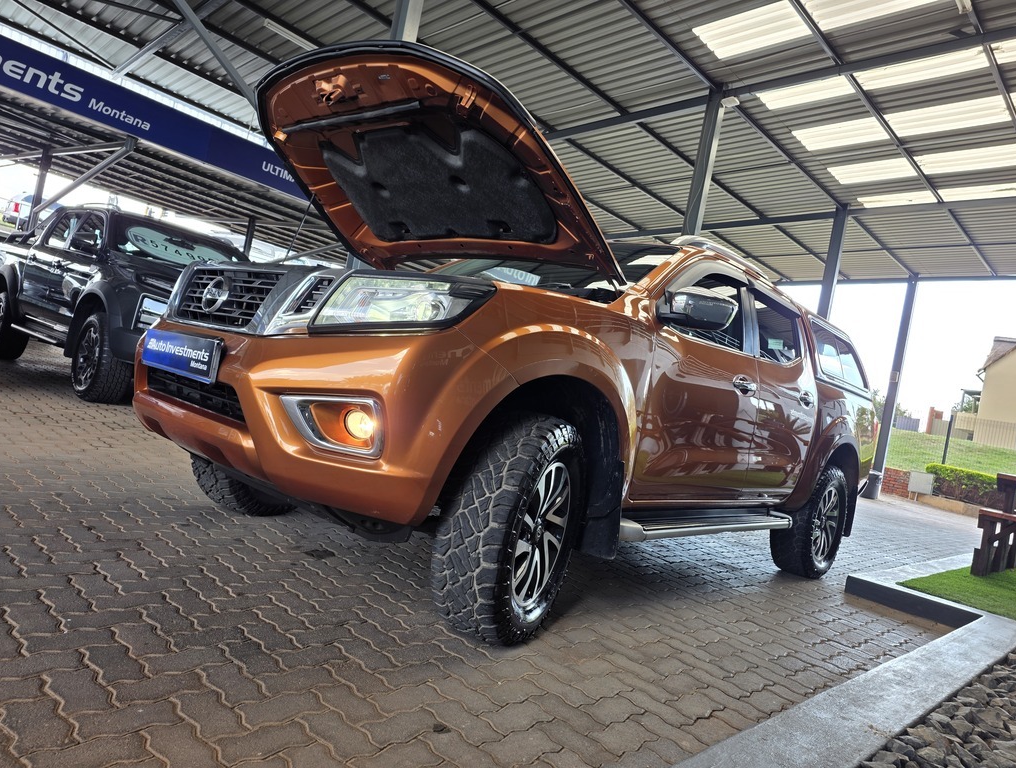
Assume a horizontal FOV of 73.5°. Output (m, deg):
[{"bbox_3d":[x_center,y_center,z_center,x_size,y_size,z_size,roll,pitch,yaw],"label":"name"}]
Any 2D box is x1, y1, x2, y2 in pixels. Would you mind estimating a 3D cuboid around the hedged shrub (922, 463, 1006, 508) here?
[{"bbox_3d":[11.853,2.660,17.400,2.300,0.850,0.600,10,-1,36],"label":"hedged shrub"}]

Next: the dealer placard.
[{"bbox_3d":[-1.083,-0.101,2.244,0.545,0.135,0.030,10,-1,42],"label":"dealer placard"}]

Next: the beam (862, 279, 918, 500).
[{"bbox_3d":[9.405,0.090,16.610,0.185,5.490,0.185,10,-1,45],"label":"beam"}]

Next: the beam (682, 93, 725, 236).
[{"bbox_3d":[2.398,-1.361,9.364,0.185,5.490,0.185,10,-1,45],"label":"beam"}]

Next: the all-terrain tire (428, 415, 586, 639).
[{"bbox_3d":[0.024,0.483,2.348,0.265,0.765,0.770,11,-1,22],"label":"all-terrain tire"}]

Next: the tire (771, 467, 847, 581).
[{"bbox_3d":[2.077,0.928,4.679,0.265,0.765,0.770,10,-1,42],"label":"tire"}]

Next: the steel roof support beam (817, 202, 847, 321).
[{"bbox_3d":[5.776,-0.663,12.763,0.185,5.490,0.185,10,-1,45],"label":"steel roof support beam"}]

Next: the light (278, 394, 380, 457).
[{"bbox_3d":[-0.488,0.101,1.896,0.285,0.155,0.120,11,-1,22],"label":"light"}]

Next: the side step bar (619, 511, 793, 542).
[{"bbox_3d":[1.002,0.695,3.384,0.180,0.100,1.880,10,-1,42],"label":"side step bar"}]

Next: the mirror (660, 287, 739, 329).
[{"bbox_3d":[0.782,-0.307,2.787,0.255,0.185,0.190,10,-1,42],"label":"mirror"}]

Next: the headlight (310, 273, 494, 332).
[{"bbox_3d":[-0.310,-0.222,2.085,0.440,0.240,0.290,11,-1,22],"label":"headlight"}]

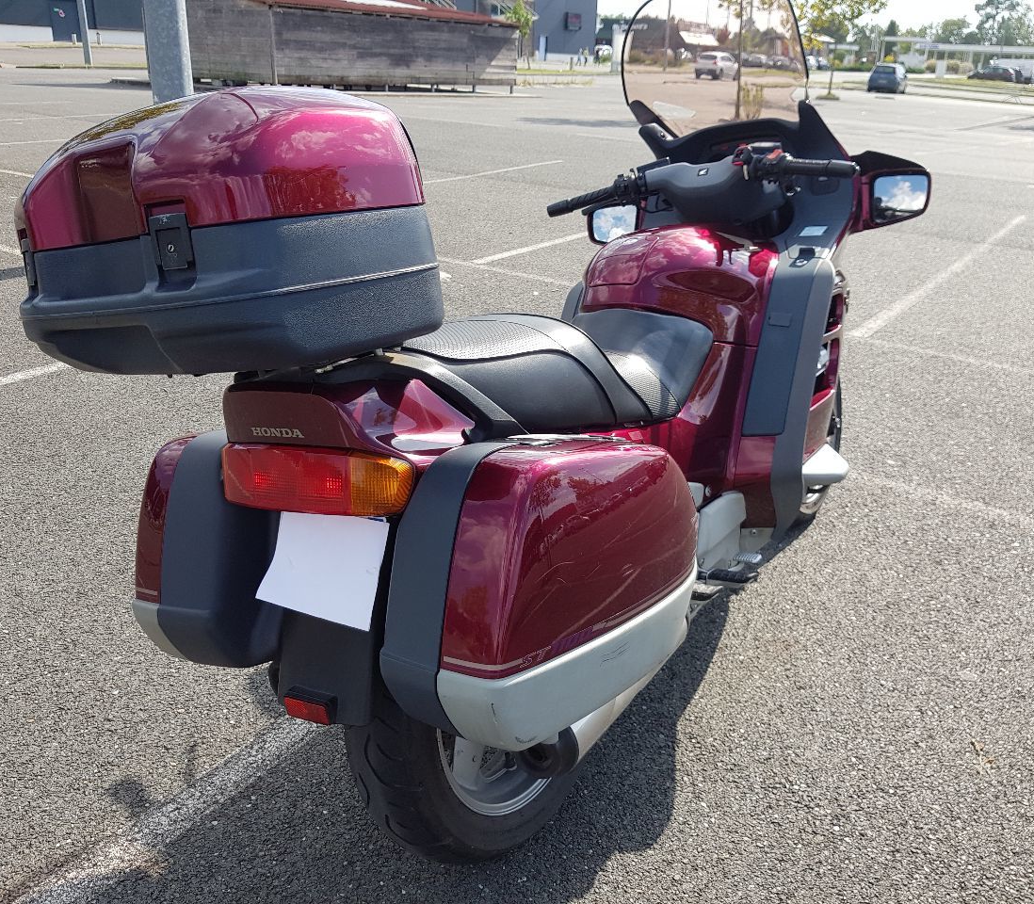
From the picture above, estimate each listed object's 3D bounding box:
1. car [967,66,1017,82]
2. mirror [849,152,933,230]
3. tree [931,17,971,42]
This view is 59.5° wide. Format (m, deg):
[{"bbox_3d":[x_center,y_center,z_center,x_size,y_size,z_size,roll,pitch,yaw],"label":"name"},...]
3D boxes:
[{"bbox_3d":[48.802,-38.790,93.000,4.300,1.480,1.780,21,30,36],"label":"car"},{"bbox_3d":[0.894,-0.620,2.141,0.180,0.165,0.160,3,19,35],"label":"mirror"},{"bbox_3d":[61.266,-57.658,129.675,5.590,8.290,5.590,13,26,23],"label":"tree"}]

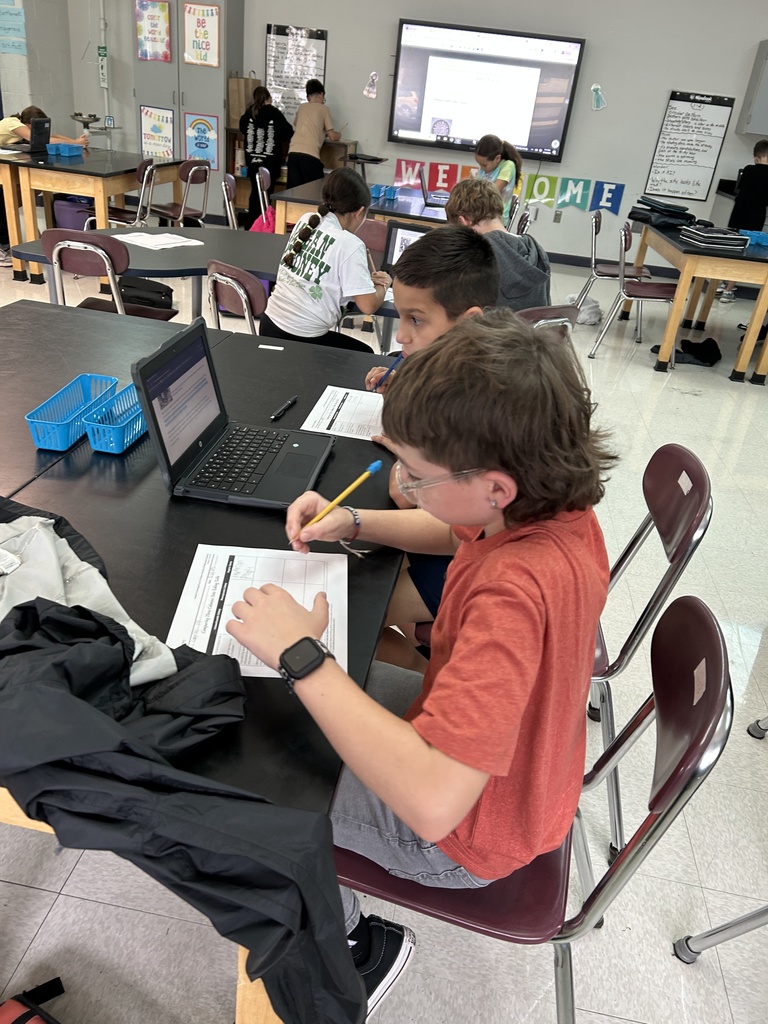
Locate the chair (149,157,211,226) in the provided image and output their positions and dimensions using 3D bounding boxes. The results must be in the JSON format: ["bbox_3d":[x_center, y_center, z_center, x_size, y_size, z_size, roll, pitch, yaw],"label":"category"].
[{"bbox_3d":[-1.530,-2.149,5.606,0.560,0.820,0.475,16,30,17],"label":"chair"}]

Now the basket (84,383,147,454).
[{"bbox_3d":[-0.477,-0.185,1.460,0.080,0.058,0.261,9,28,5],"label":"basket"}]

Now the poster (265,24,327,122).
[{"bbox_3d":[-0.893,-4.304,7.683,0.610,0.910,0.020,10,28,5],"label":"poster"}]

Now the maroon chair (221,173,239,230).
[{"bbox_3d":[-0.844,-1.773,5.068,0.560,0.820,0.475,4,28,-5],"label":"maroon chair"}]

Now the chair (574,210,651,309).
[{"bbox_3d":[1.668,-1.716,5.601,0.560,0.820,0.480,12,28,9],"label":"chair"}]

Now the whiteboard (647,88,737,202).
[{"bbox_3d":[3.034,-3.616,7.644,0.610,0.930,0.030,10,28,5],"label":"whiteboard"}]

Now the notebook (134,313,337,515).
[{"bbox_3d":[-0.234,-0.169,1.310,0.274,0.223,0.315,8,28,3],"label":"notebook"}]

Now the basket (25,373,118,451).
[{"bbox_3d":[-0.576,-0.188,1.442,0.081,0.059,0.261,7,28,0],"label":"basket"}]

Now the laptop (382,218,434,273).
[{"bbox_3d":[0.119,-1.045,3.148,0.305,0.222,0.245,14,28,13],"label":"laptop"}]

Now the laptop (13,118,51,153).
[{"bbox_3d":[-2.635,-2.790,5.677,0.228,0.222,0.295,7,28,0],"label":"laptop"}]

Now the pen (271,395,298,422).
[{"bbox_3d":[-0.207,-0.222,1.614,0.014,0.012,0.141,13,29,11],"label":"pen"}]

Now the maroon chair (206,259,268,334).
[{"bbox_3d":[-0.391,-0.515,2.841,0.560,0.820,0.475,-18,37,-38],"label":"maroon chair"}]

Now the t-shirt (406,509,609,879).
[{"bbox_3d":[0.179,0.213,1.003,0.290,0.470,0.400,12,29,10],"label":"t-shirt"}]

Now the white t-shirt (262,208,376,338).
[{"bbox_3d":[-0.212,-0.835,2.747,0.320,0.450,0.410,-12,34,-32],"label":"white t-shirt"}]

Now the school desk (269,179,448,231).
[{"bbox_3d":[-0.006,-1.786,5.341,1.230,0.755,1.510,10,28,5],"label":"school desk"}]

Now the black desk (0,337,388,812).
[{"bbox_3d":[-0.271,0.240,1.549,0.615,0.747,1.510,10,28,6],"label":"black desk"}]

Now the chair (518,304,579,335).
[{"bbox_3d":[0.388,-0.407,2.822,0.475,0.820,0.560,-11,33,-30],"label":"chair"}]

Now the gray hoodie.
[{"bbox_3d":[0.308,-0.749,2.823,0.400,0.540,0.410,-10,32,-29],"label":"gray hoodie"}]

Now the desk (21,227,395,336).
[{"bbox_3d":[-0.438,-0.723,3.334,1.840,0.709,1.160,10,28,5],"label":"desk"}]

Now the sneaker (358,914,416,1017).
[{"bbox_3d":[-0.059,0.766,1.232,0.100,0.090,0.250,35,62,1],"label":"sneaker"}]

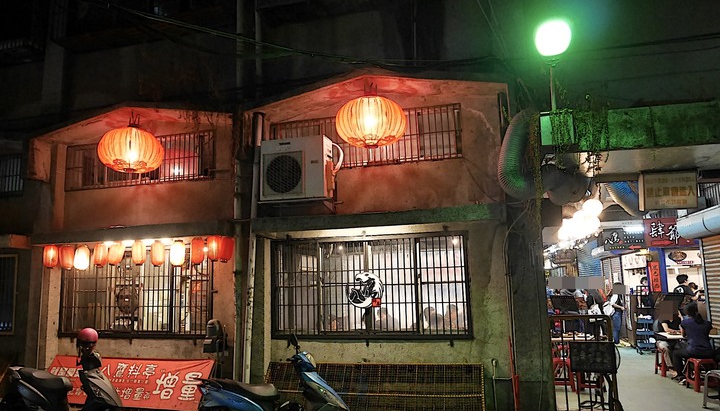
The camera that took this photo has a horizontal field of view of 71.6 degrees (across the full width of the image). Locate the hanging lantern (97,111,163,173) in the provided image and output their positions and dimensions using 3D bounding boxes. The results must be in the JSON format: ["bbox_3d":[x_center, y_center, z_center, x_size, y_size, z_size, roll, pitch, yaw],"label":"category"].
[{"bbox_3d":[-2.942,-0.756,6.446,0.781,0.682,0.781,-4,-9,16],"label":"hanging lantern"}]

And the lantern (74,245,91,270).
[{"bbox_3d":[-3.751,0.710,6.752,0.180,0.325,0.180,-4,-10,13],"label":"lantern"}]

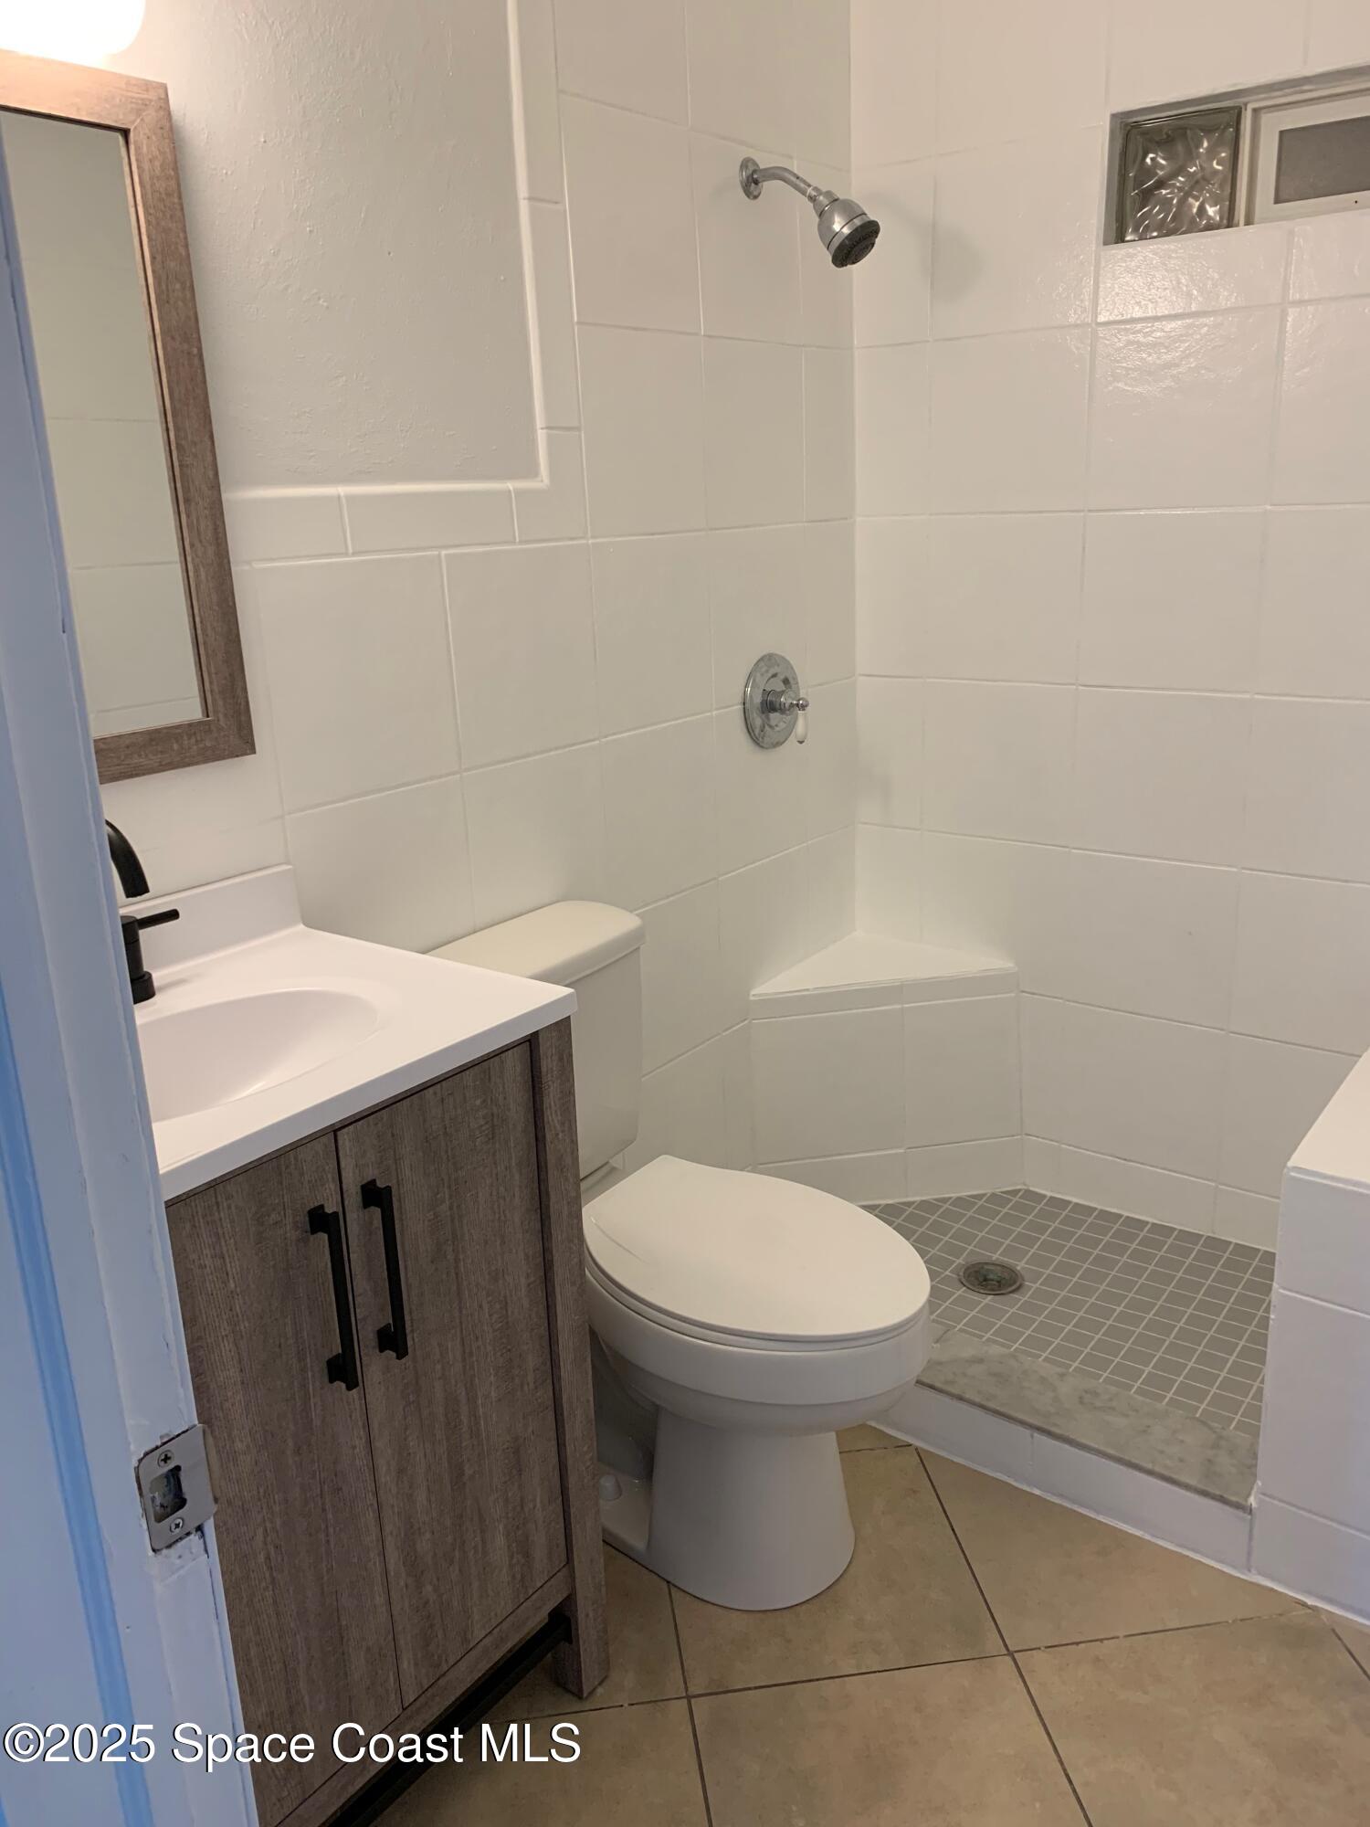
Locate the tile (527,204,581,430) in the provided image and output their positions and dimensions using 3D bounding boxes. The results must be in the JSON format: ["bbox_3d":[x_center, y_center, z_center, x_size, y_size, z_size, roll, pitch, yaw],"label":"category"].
[{"bbox_3d":[-0.193,-0.853,1.969,0.011,0.300,0.091,11,21,37],"label":"tile"}]

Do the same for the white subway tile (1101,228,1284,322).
[{"bbox_3d":[0.817,-1.031,2.222,0.305,0.113,0.010,10,21,36],"label":"white subway tile"}]

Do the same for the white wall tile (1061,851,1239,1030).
[{"bbox_3d":[0.853,0.046,2.519,0.304,0.300,0.010,10,21,36],"label":"white wall tile"}]

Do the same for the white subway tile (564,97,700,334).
[{"bbox_3d":[-0.079,-1.043,2.073,0.010,0.302,0.298,11,21,37],"label":"white subway tile"}]

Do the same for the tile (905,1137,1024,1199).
[{"bbox_3d":[0.576,0.522,2.824,0.249,0.114,0.010,-5,17,-8],"label":"tile"}]

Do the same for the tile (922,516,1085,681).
[{"bbox_3d":[0.594,-0.583,2.554,0.303,0.302,0.010,10,21,36],"label":"tile"}]

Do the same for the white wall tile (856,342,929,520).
[{"bbox_3d":[0.385,-0.885,2.535,0.157,0.295,0.010,10,21,36],"label":"white wall tile"}]

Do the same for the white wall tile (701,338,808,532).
[{"bbox_3d":[0.122,-0.833,2.393,0.010,0.302,0.305,10,21,36],"label":"white wall tile"}]

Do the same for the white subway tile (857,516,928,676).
[{"bbox_3d":[0.408,-0.617,2.690,0.157,0.302,0.010,10,21,36],"label":"white subway tile"}]

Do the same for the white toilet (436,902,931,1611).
[{"bbox_3d":[0.007,0.475,1.872,0.716,0.805,0.435,10,21,36],"label":"white toilet"}]

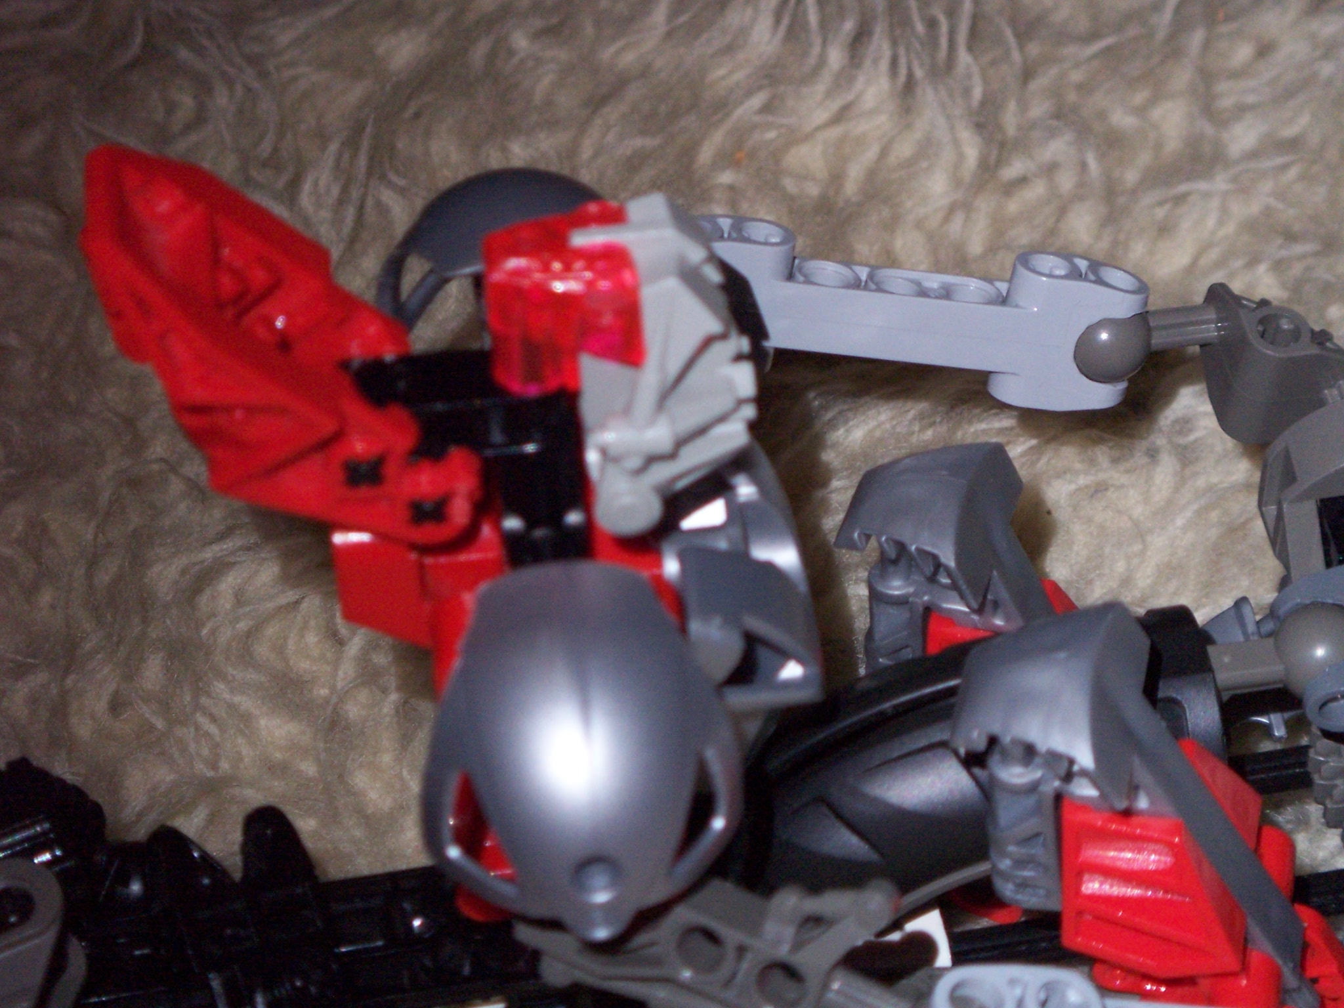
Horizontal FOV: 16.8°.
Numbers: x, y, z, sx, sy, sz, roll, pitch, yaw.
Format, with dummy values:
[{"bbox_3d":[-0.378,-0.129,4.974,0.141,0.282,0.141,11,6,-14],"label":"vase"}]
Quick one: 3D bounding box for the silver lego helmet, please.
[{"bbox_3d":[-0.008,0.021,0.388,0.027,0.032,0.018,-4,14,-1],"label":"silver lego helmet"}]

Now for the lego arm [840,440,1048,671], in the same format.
[{"bbox_3d":[0.031,0.007,0.485,0.024,0.025,0.023,21,40,27],"label":"lego arm"}]

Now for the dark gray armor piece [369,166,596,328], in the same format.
[{"bbox_3d":[-0.015,-0.023,0.430,0.027,0.017,0.029,-1,28,-2],"label":"dark gray armor piece"}]

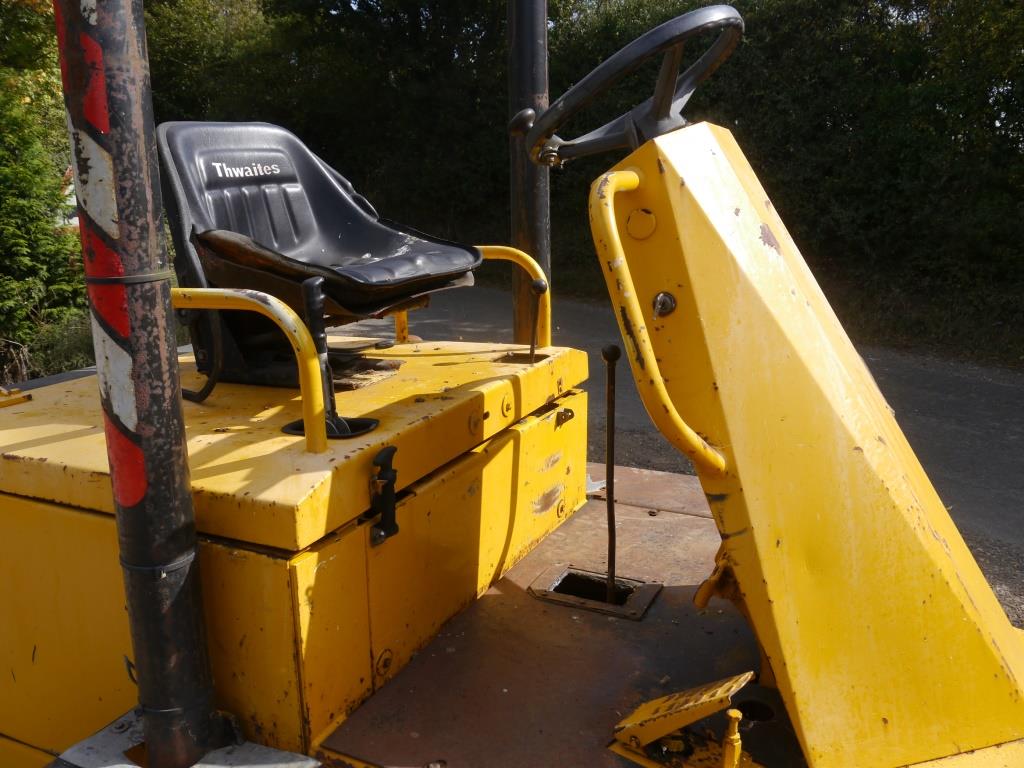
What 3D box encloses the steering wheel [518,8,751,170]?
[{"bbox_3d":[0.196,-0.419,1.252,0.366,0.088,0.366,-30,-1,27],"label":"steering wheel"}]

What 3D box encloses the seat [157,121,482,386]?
[{"bbox_3d":[-0.346,-0.249,1.542,0.505,0.479,0.495,5,14,24],"label":"seat"}]

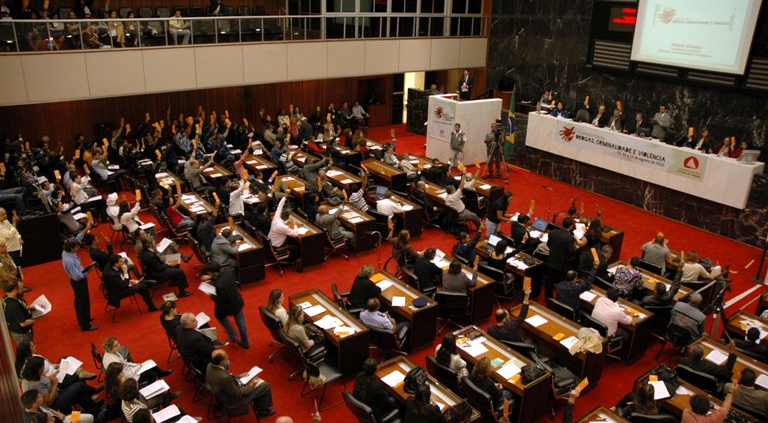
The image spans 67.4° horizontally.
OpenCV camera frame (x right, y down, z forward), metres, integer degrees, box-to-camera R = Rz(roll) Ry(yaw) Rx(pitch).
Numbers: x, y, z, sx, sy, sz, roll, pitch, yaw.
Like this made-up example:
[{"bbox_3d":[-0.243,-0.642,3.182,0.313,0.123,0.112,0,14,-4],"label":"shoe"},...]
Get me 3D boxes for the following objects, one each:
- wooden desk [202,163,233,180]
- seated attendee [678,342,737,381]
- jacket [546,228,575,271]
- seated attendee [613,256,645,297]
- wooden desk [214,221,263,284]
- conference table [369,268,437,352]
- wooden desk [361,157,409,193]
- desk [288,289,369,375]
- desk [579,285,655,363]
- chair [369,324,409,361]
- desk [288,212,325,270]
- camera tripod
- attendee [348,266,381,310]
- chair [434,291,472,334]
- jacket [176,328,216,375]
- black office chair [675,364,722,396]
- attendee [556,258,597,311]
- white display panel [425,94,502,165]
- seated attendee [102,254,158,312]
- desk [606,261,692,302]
[{"bbox_3d":[-5.035,-0.859,17.017,0.570,0.725,1.550,-14,25,-34],"label":"wooden desk"},{"bbox_3d":[4.751,2.461,8.541,0.820,1.280,0.640,-17,28,-39],"label":"seated attendee"},{"bbox_3d":[3.487,0.711,11.245,0.540,0.800,0.340,16,25,35],"label":"jacket"},{"bbox_3d":[4.575,1.410,10.816,0.820,1.170,0.520,-17,27,-39],"label":"seated attendee"},{"bbox_3d":[-3.094,0.886,12.278,0.570,0.760,1.530,-14,27,-35],"label":"wooden desk"},{"bbox_3d":[0.225,1.813,10.620,0.560,0.764,1.596,-15,26,-35],"label":"conference table"},{"bbox_3d":[-0.039,-0.923,17.058,0.570,0.760,1.530,-14,27,-35],"label":"wooden desk"},{"bbox_3d":[-0.933,1.993,9.626,0.570,0.725,1.550,-14,26,-35],"label":"desk"},{"bbox_3d":[3.861,1.883,10.156,0.570,0.725,1.550,-13,25,-32],"label":"desk"},{"bbox_3d":[0.065,2.092,9.475,0.600,0.840,0.640,11,23,24],"label":"chair"},{"bbox_3d":[-2.038,0.633,13.399,0.563,0.735,1.578,-13,25,-33],"label":"desk"},{"bbox_3d":[3.779,-1.770,19.061,0.900,1.500,0.850,9,22,19],"label":"camera tripod"},{"bbox_3d":[-0.239,1.508,10.246,0.800,1.220,0.520,-15,26,-37],"label":"attendee"},{"bbox_3d":[1.221,1.777,10.507,0.610,0.960,0.640,5,22,9],"label":"chair"},{"bbox_3d":[-2.752,2.006,8.526,0.560,0.660,0.450,22,29,40],"label":"jacket"},{"bbox_3d":[4.625,2.617,8.447,0.620,0.920,0.600,-18,29,-40],"label":"black office chair"},{"bbox_3d":[3.416,1.585,10.283,0.900,1.360,0.620,-15,26,-37],"label":"attendee"},{"bbox_3d":[3.065,-3.154,21.935,2.230,2.339,1.645,-10,23,-30],"label":"white display panel"},{"bbox_3d":[-4.827,1.333,10.870,0.920,1.240,0.560,-14,26,-34],"label":"seated attendee"},{"bbox_3d":[5.034,1.640,11.132,0.570,0.760,1.530,-14,27,-35],"label":"desk"}]

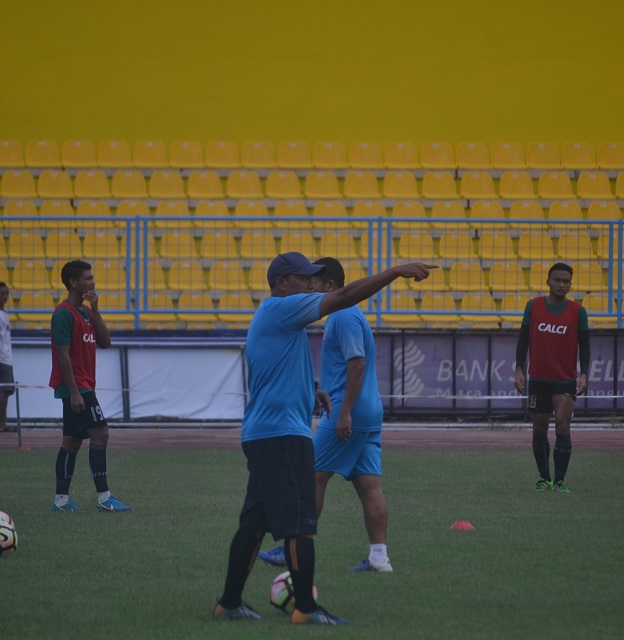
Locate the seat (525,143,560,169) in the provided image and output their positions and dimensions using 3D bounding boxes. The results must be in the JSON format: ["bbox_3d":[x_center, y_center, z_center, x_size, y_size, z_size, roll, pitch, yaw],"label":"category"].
[{"bbox_3d":[2.850,-2.016,88.642,0.440,0.345,0.420,0,0,-3],"label":"seat"}]

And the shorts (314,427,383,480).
[{"bbox_3d":[0.192,0.720,39.400,0.390,0.320,0.420,0,0,-5],"label":"shorts"}]

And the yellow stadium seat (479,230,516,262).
[{"bbox_3d":[2.251,-0.892,87.377,0.450,0.350,0.420,0,0,-4],"label":"yellow stadium seat"}]

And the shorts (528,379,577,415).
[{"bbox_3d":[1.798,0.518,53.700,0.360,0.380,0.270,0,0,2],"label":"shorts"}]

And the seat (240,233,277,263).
[{"bbox_3d":[-0.640,-0.888,86.068,0.440,0.345,0.420,0,0,-3],"label":"seat"}]

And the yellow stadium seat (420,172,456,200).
[{"bbox_3d":[1.542,-1.640,87.777,0.440,0.345,0.420,0,0,-3],"label":"yellow stadium seat"}]

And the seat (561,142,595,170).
[{"bbox_3d":[3.407,-2.097,92.278,0.440,0.350,0.420,0,0,-5],"label":"seat"}]

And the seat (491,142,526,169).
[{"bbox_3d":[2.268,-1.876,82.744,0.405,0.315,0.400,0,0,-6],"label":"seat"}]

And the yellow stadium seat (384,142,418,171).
[{"bbox_3d":[1.101,-2.023,88.555,0.440,0.345,0.420,0,0,-3],"label":"yellow stadium seat"}]

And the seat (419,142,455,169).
[{"bbox_3d":[1.597,-2.107,92.104,0.440,0.350,0.420,0,0,-5],"label":"seat"}]

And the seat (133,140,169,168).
[{"bbox_3d":[-2.006,-2.056,89.442,0.450,0.350,0.420,0,0,-4],"label":"seat"}]

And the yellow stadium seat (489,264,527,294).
[{"bbox_3d":[2.446,-0.539,89.996,0.450,0.355,0.420,0,0,-5],"label":"yellow stadium seat"}]

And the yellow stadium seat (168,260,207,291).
[{"bbox_3d":[-1.524,-0.534,88.003,0.440,0.350,0.420,0,0,-5],"label":"yellow stadium seat"}]

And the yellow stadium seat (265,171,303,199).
[{"bbox_3d":[-0.364,-1.726,92.071,0.450,0.355,0.420,0,0,-5],"label":"yellow stadium seat"}]

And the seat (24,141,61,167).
[{"bbox_3d":[-3.051,-1.892,82.169,0.405,0.315,0.400,0,0,-6],"label":"seat"}]

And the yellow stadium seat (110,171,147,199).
[{"bbox_3d":[-2.310,-1.702,90.778,0.440,0.350,0.420,0,0,-5],"label":"yellow stadium seat"}]

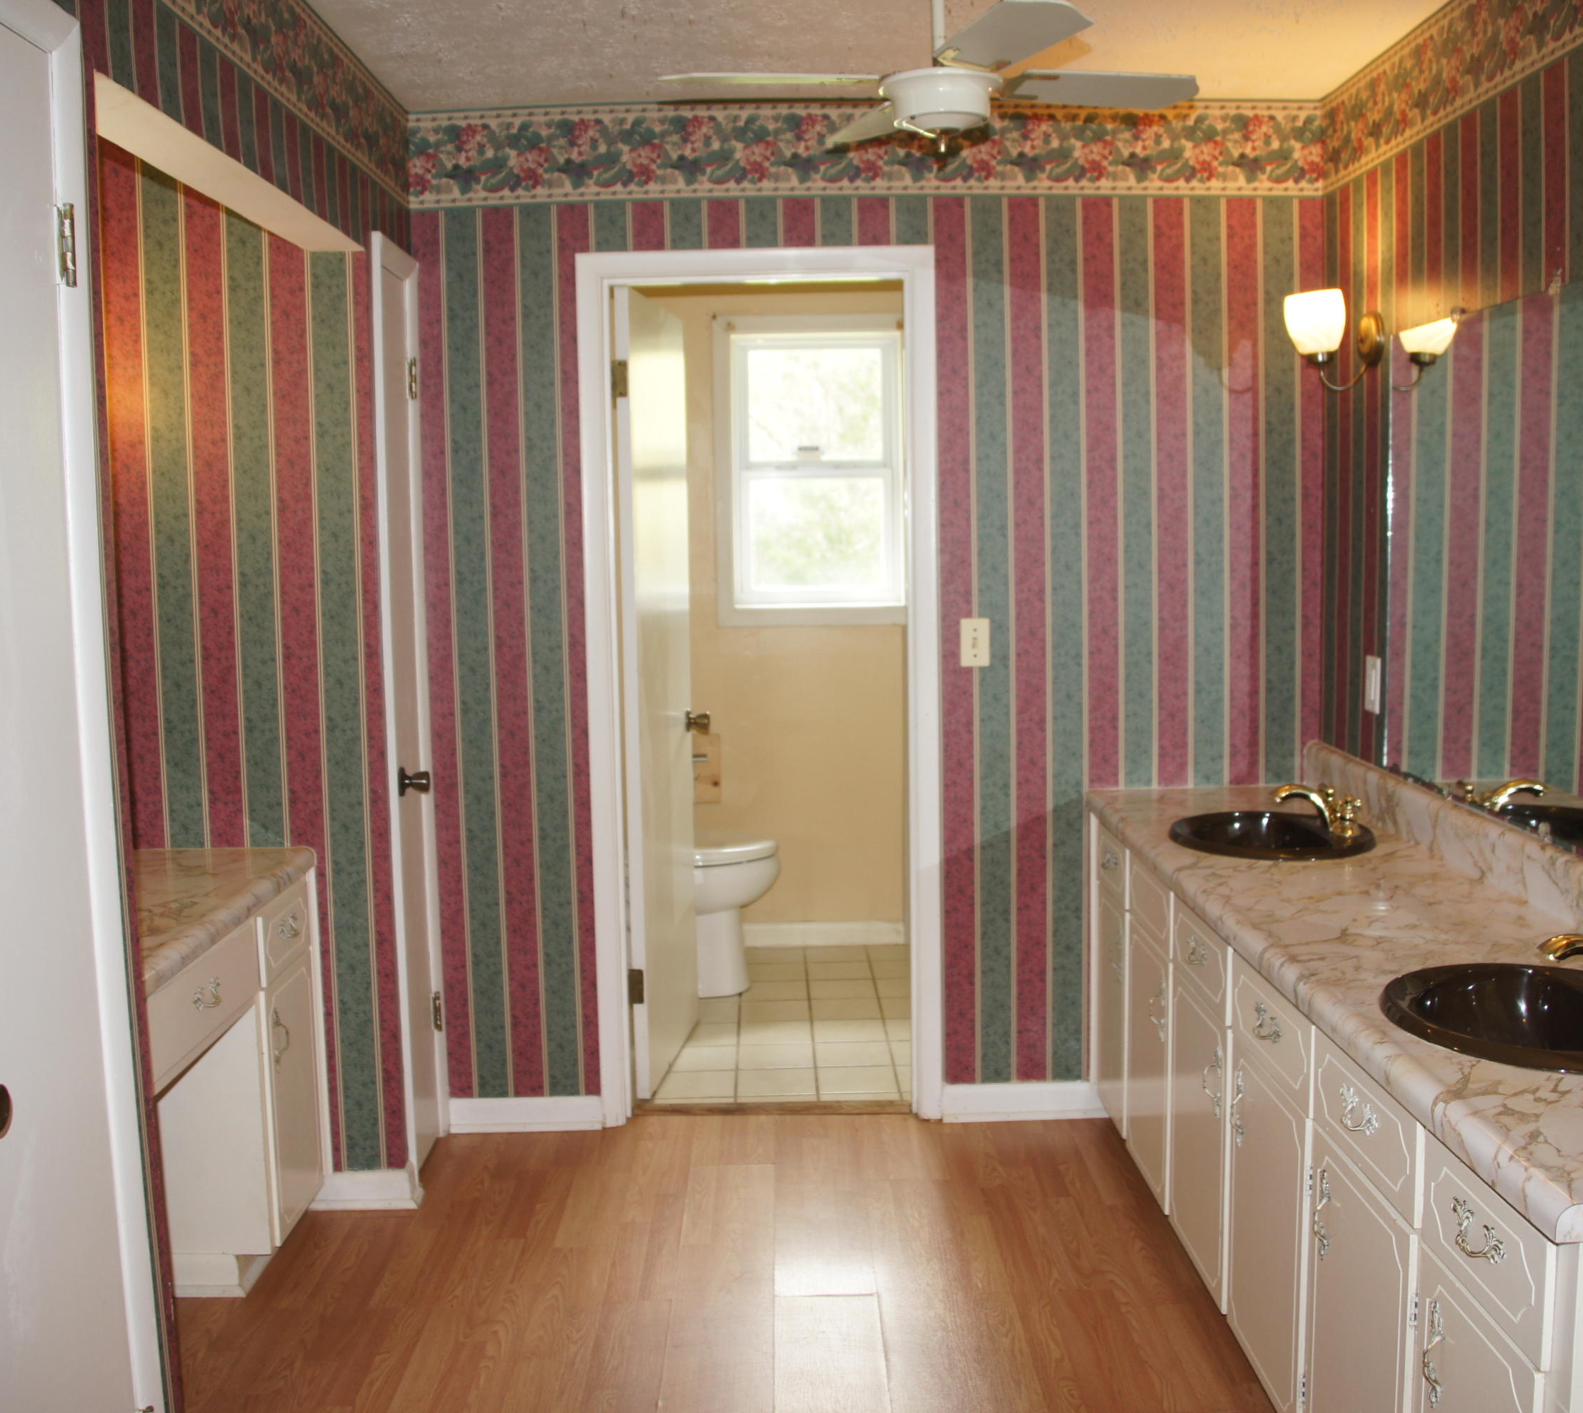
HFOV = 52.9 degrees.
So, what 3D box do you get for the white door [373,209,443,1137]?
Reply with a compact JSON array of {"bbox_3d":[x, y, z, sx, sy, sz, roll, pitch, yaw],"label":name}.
[{"bbox_3d":[-0.854,0.025,3.601,0.042,2.095,0.375,-1,7,-1],"label":"white door"}]

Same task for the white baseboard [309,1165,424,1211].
[{"bbox_3d":[-0.935,1.059,3.485,0.236,0.092,0.020,-1,7,-1],"label":"white baseboard"}]

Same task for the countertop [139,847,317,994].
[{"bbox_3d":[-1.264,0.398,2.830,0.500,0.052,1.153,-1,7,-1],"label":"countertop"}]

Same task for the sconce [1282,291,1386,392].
[{"bbox_3d":[1.146,-0.783,3.398,0.193,0.216,0.137,-1,7,-1],"label":"sconce"}]

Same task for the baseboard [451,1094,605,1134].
[{"bbox_3d":[-0.652,1.002,3.919,0.381,0.092,0.020,-1,7,-1],"label":"baseboard"}]

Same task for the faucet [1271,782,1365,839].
[{"bbox_3d":[1.070,0.219,3.257,0.168,0.100,0.168,-1,7,-1],"label":"faucet"}]

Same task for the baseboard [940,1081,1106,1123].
[{"bbox_3d":[0.579,0.980,3.931,0.415,0.092,0.020,-1,7,-1],"label":"baseboard"}]

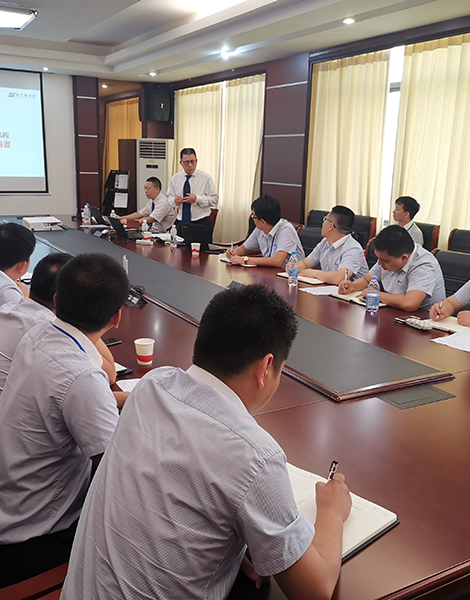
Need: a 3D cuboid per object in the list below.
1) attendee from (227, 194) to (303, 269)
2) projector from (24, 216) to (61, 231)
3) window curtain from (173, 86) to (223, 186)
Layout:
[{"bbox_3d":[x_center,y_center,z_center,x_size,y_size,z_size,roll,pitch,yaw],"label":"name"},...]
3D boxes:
[{"bbox_3d":[0.279,-0.195,4.987,0.720,1.270,0.550,-4,14,-25],"label":"attendee"},{"bbox_3d":[-1.999,-0.782,6.535,0.310,0.105,0.270,-6,14,-29],"label":"projector"},{"bbox_3d":[-0.575,-2.097,9.780,0.140,2.350,1.620,-6,14,-29],"label":"window curtain"}]

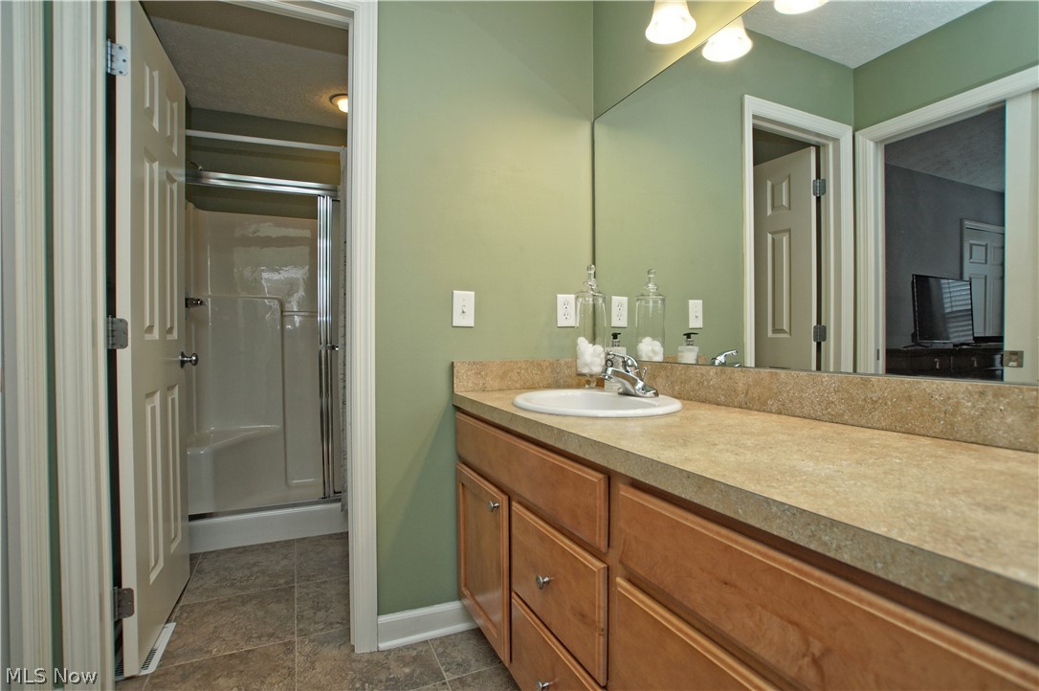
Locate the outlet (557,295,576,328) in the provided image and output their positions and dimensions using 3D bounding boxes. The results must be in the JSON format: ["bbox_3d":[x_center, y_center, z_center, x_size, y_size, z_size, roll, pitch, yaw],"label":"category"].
[{"bbox_3d":[0.166,-0.122,1.637,0.071,0.115,0.010,-1,1,-21],"label":"outlet"}]

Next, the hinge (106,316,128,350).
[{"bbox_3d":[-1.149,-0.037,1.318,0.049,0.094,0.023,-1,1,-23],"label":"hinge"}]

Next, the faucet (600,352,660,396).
[{"bbox_3d":[0.308,0.082,1.347,0.142,0.127,0.155,-1,1,-21],"label":"faucet"}]

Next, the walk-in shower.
[{"bbox_3d":[-1.117,0.001,2.623,1.340,1.820,0.860,-1,1,-21],"label":"walk-in shower"}]

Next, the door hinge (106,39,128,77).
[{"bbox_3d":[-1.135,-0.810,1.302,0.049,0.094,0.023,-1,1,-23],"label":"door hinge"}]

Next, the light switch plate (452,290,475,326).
[{"bbox_3d":[-0.178,-0.118,1.499,0.071,0.115,0.014,-1,1,-21],"label":"light switch plate"}]

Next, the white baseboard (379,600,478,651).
[{"bbox_3d":[-0.275,0.884,1.475,0.345,0.095,0.017,-1,1,-21],"label":"white baseboard"}]

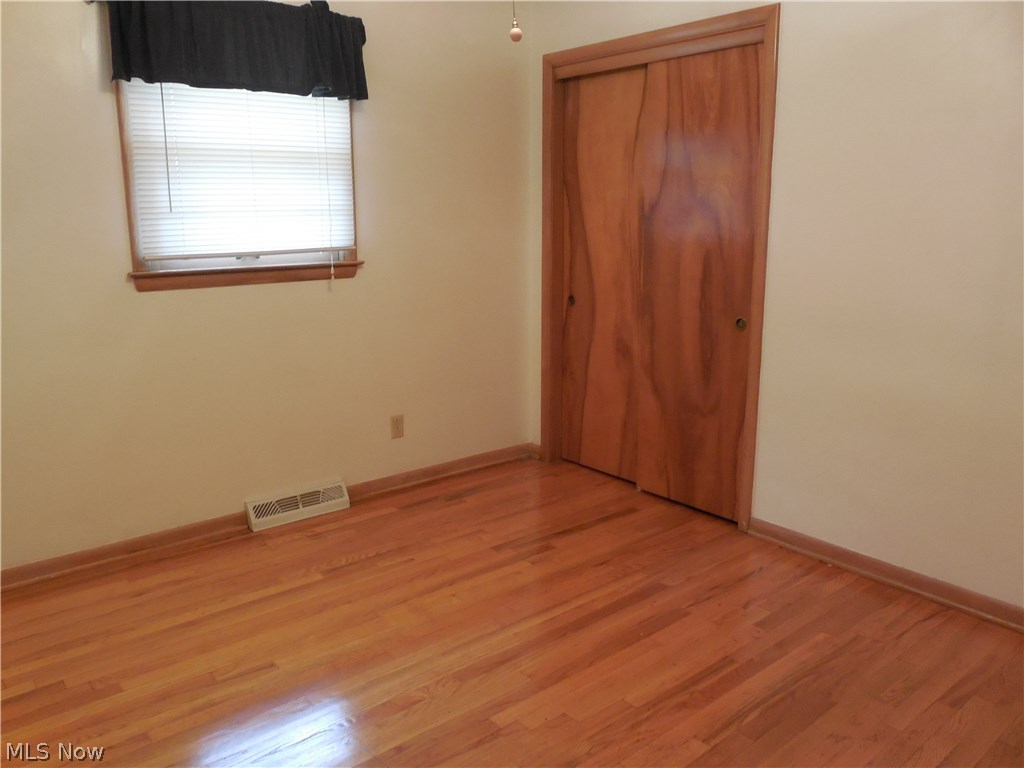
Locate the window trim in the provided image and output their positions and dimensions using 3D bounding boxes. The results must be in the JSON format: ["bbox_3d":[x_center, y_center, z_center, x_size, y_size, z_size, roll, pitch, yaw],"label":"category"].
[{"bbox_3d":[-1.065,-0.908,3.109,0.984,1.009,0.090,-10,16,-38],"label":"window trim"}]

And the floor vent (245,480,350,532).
[{"bbox_3d":[-0.956,0.546,3.481,0.458,0.123,0.061,-10,16,-38],"label":"floor vent"}]

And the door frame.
[{"bbox_3d":[0.626,-0.504,3.613,0.120,2.115,1.333,-10,16,-38],"label":"door frame"}]

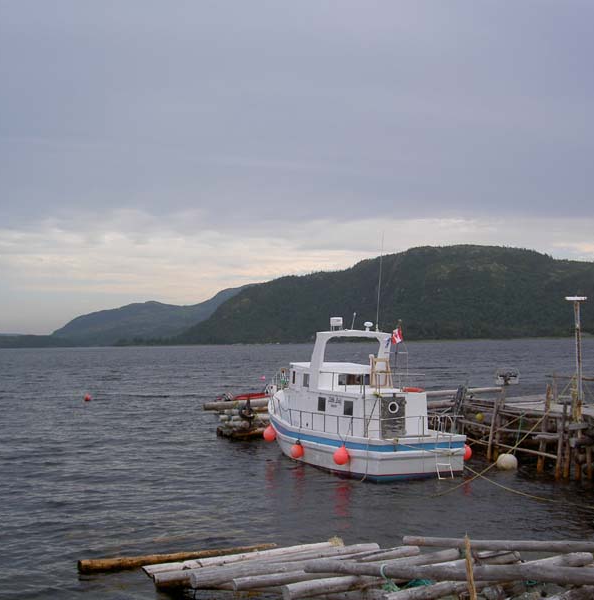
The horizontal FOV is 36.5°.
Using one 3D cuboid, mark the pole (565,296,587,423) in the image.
[{"bbox_3d":[8.029,1.716,26.054,0.560,3.606,0.280,-1,-3,0],"label":"pole"}]

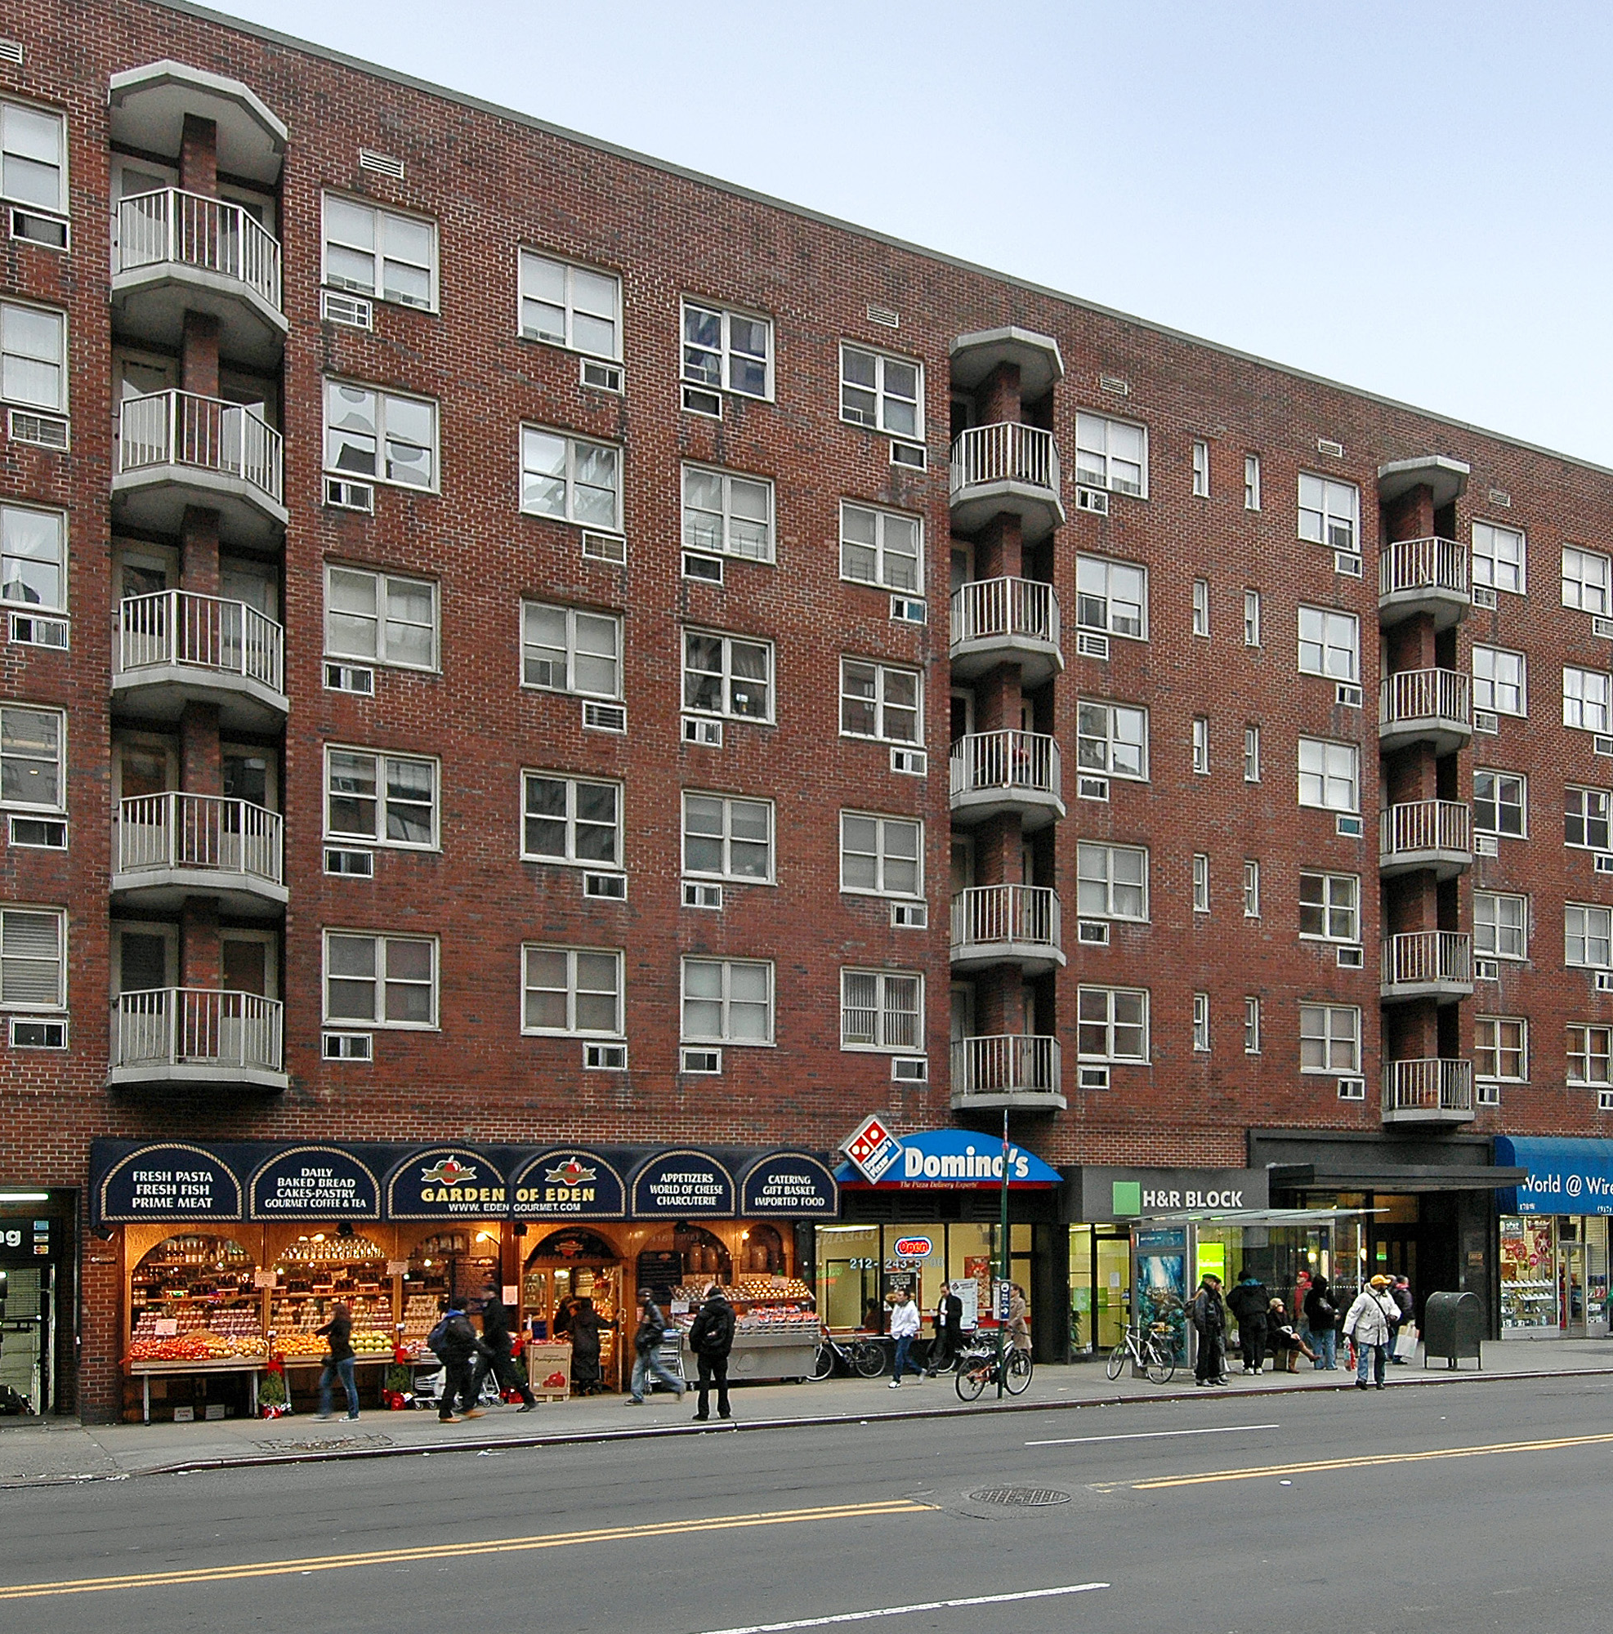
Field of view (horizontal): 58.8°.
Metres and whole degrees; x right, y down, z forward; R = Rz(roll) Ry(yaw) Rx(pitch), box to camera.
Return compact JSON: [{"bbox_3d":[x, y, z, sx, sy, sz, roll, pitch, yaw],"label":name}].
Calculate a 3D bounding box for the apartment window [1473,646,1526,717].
[{"bbox_3d":[15.058,-2.922,31.138,1.654,1.427,0.150,3,-7,-25],"label":"apartment window"}]

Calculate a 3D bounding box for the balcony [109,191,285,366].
[{"bbox_3d":[-8.540,-7.728,20.234,2.300,1.300,1.300,3,-8,-26],"label":"balcony"}]

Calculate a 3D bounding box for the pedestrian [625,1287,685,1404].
[{"bbox_3d":[-2.214,7.717,20.900,0.750,1.740,0.520,2,-6,-25],"label":"pedestrian"}]

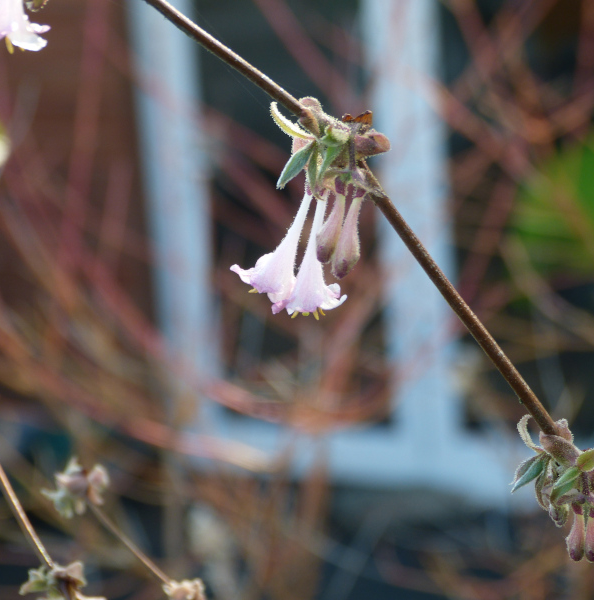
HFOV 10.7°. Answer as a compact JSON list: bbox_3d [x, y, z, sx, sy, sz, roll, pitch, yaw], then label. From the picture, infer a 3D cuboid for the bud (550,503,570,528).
[{"bbox_3d":[0.064,0.053,0.777,0.005,0.007,0.005,3,-9,0],"label":"bud"}]

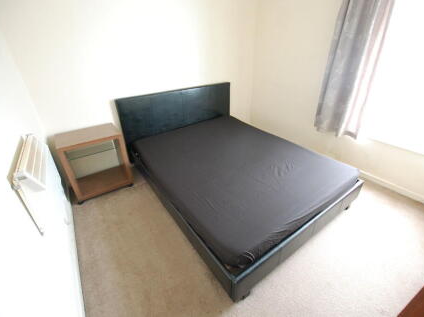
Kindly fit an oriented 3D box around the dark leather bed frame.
[{"bbox_3d":[0.163,-0.111,2.116,1.587,0.881,2.080,-20,35,-29],"label":"dark leather bed frame"}]

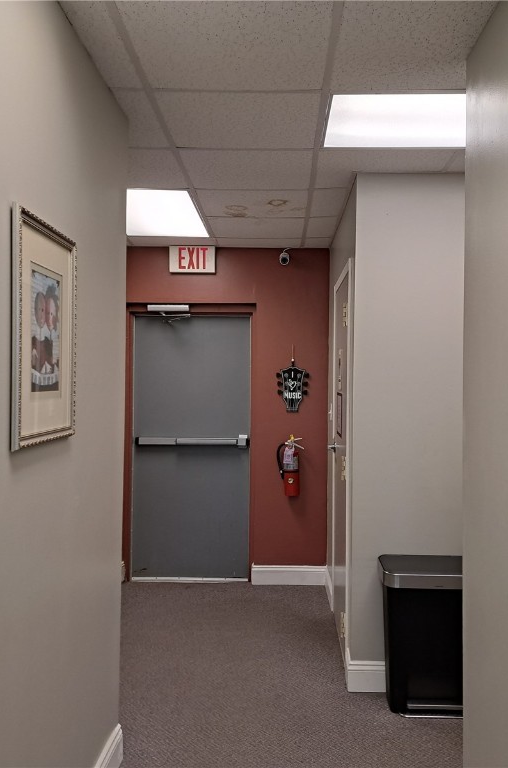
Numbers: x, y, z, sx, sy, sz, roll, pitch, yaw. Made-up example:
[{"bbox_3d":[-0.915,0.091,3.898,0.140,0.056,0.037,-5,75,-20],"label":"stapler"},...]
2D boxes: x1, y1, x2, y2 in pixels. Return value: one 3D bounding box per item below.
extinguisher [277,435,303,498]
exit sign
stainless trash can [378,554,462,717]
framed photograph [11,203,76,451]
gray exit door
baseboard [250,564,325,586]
[{"bbox_3d":[0.258,0.587,5.075,0.184,0.448,0.124,1,0,2],"label":"extinguisher"},{"bbox_3d":[-0.445,-0.897,5.150,0.326,0.197,0.055,1,0,2],"label":"exit sign"},{"bbox_3d":[0.794,1.131,3.168,0.468,0.642,0.334,1,0,2],"label":"stainless trash can"},{"bbox_3d":[-0.522,-0.126,1.784,0.024,0.548,0.428,1,0,2],"label":"framed photograph"},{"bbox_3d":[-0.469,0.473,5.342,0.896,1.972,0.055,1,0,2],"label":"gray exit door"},{"bbox_3d":[0.253,1.389,5.149,0.538,0.137,0.018,1,0,2],"label":"baseboard"}]

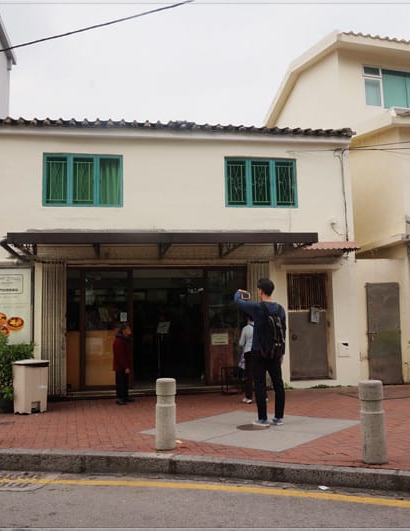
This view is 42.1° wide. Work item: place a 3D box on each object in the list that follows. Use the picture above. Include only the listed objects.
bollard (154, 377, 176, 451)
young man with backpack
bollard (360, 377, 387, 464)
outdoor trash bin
[{"bbox_3d":[-0.413,1.538,5.536,0.210,0.700,0.210,-1,-7,0],"label":"bollard"},{"bbox_3d":[0.698,1.100,6.698,0.560,1.780,0.600,4,-8,-38],"label":"young man with backpack"},{"bbox_3d":[1.512,1.406,4.818,0.210,0.700,0.210,-1,-7,0],"label":"bollard"},{"bbox_3d":[-2.678,1.870,8.260,0.400,0.780,0.380,5,-9,-42],"label":"outdoor trash bin"}]

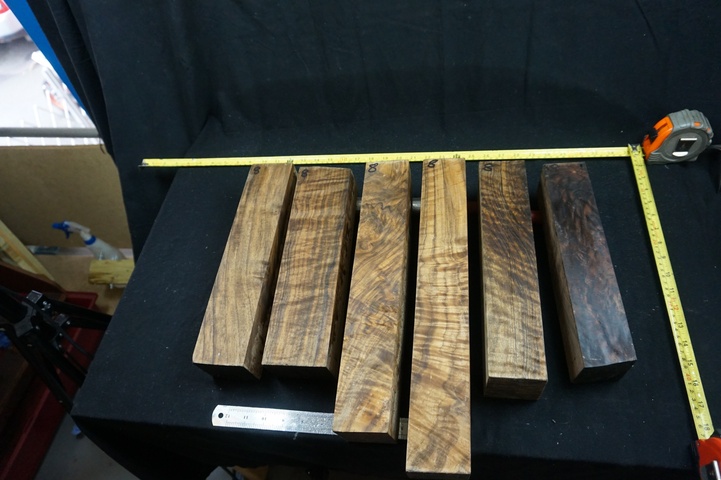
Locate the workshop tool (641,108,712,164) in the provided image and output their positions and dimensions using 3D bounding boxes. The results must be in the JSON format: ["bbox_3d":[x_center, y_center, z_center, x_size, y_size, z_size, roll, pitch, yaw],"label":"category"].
[{"bbox_3d":[0.501,-0.159,0.751,0.081,0.076,0.040,0,55,10],"label":"workshop tool"}]

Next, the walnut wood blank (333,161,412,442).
[{"bbox_3d":[0.028,0.065,0.662,0.062,0.069,0.392,-1,58,13],"label":"walnut wood blank"}]

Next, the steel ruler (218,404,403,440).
[{"bbox_3d":[-0.038,0.236,0.606,0.318,0.001,0.026,0,55,10],"label":"steel ruler"}]

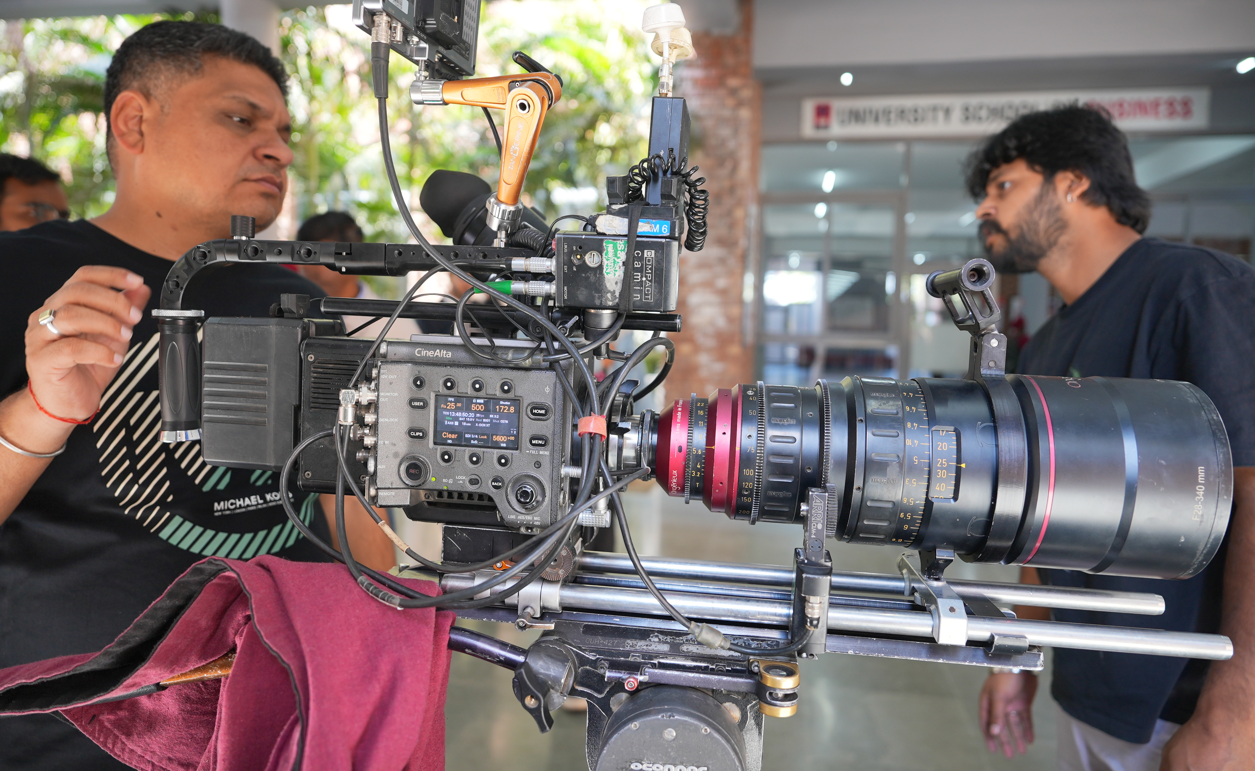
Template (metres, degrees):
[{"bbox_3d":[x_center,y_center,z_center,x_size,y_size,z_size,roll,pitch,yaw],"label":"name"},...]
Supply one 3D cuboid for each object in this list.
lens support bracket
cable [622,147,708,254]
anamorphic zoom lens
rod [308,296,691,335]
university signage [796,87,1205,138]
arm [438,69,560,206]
[{"bbox_3d":[0.282,0.024,0.703,0.057,0.247,0.162,3,4,6],"label":"lens support bracket"},{"bbox_3d":[0.031,-0.154,0.692,0.068,0.084,0.045,1,5,6],"label":"cable"},{"bbox_3d":[0.232,0.066,0.711,0.437,0.162,0.162,3,4,6],"label":"anamorphic zoom lens"},{"bbox_3d":[-0.109,-0.060,0.714,0.312,0.015,0.015,3,4,6],"label":"rod"},{"bbox_3d":[2.883,-2.098,6.455,3.030,0.305,0.060,1,5,7],"label":"university signage"},{"bbox_3d":[-0.113,-0.205,0.716,0.117,0.114,0.063,2,31,10],"label":"arm"}]

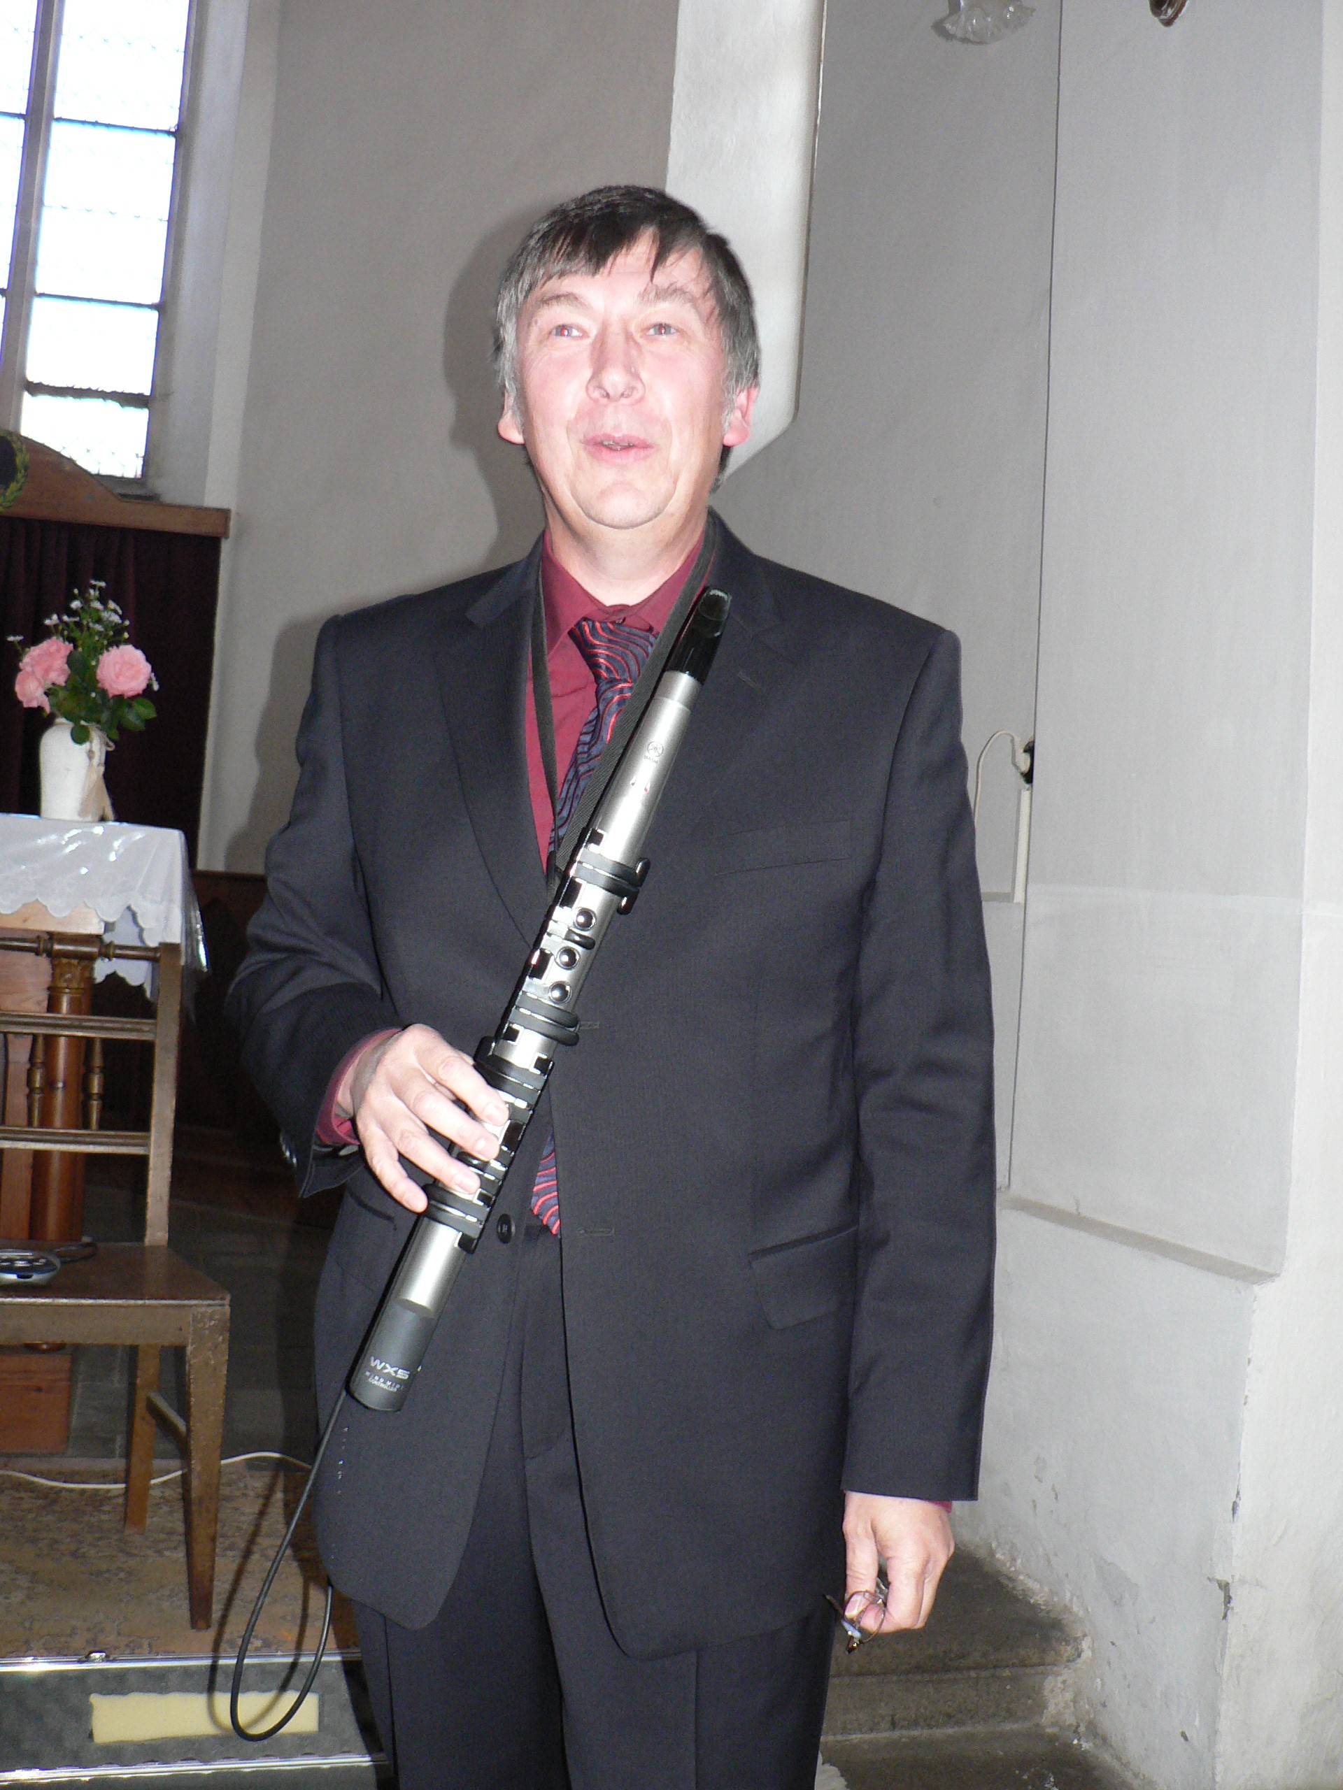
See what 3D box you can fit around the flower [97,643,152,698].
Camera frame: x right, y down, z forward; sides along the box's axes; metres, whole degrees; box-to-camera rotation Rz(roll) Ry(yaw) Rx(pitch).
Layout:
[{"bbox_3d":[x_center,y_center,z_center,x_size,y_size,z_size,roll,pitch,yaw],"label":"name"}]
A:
[{"bbox_3d":[-0.970,-0.398,3.300,0.100,0.095,0.085,4,-3,-11],"label":"flower"}]

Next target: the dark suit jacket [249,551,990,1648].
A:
[{"bbox_3d":[-0.045,0.130,1.390,0.570,0.825,0.340,3,-3,10],"label":"dark suit jacket"}]

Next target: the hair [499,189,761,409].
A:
[{"bbox_3d":[-0.035,-0.423,1.370,0.192,0.185,0.210,3,-3,5],"label":"hair"}]

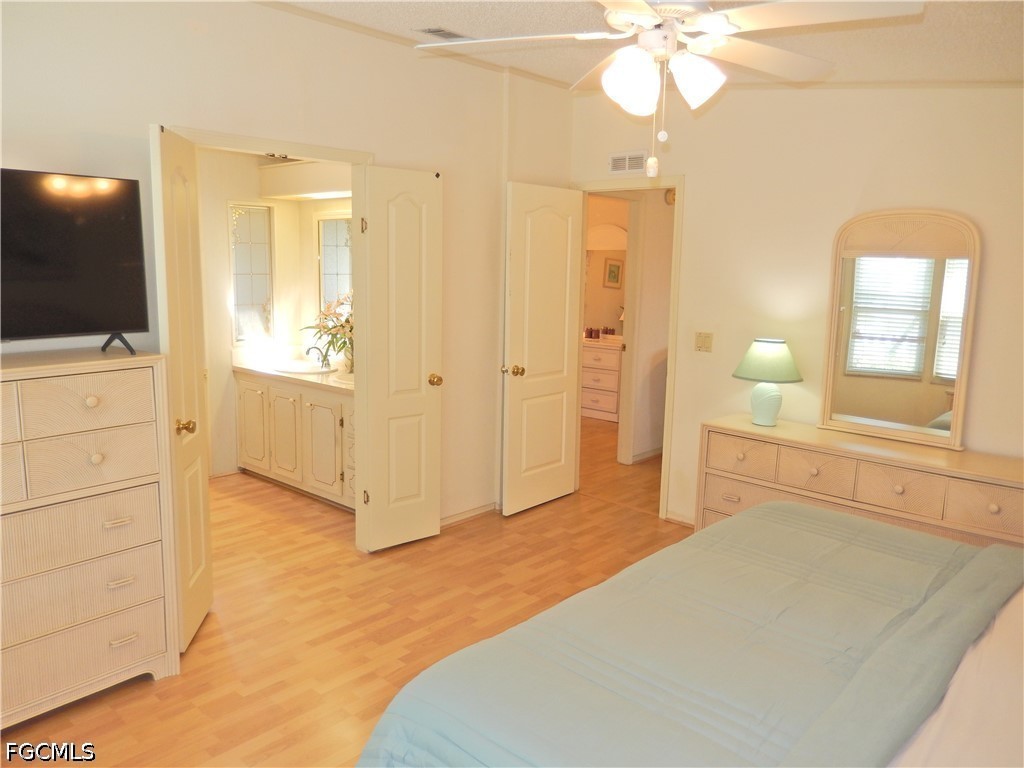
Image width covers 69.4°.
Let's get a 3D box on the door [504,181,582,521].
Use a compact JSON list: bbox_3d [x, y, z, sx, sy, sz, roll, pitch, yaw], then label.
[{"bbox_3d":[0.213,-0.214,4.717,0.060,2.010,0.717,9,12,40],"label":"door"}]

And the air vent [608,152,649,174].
[{"bbox_3d":[0.713,-1.371,4.581,0.024,0.140,0.305,-7,12,-43],"label":"air vent"}]

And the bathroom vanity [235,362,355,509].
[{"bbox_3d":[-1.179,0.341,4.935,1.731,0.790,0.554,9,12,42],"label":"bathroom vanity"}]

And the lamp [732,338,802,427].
[{"bbox_3d":[1.328,-0.016,3.834,0.363,0.434,0.363,-7,12,-43],"label":"lamp"}]

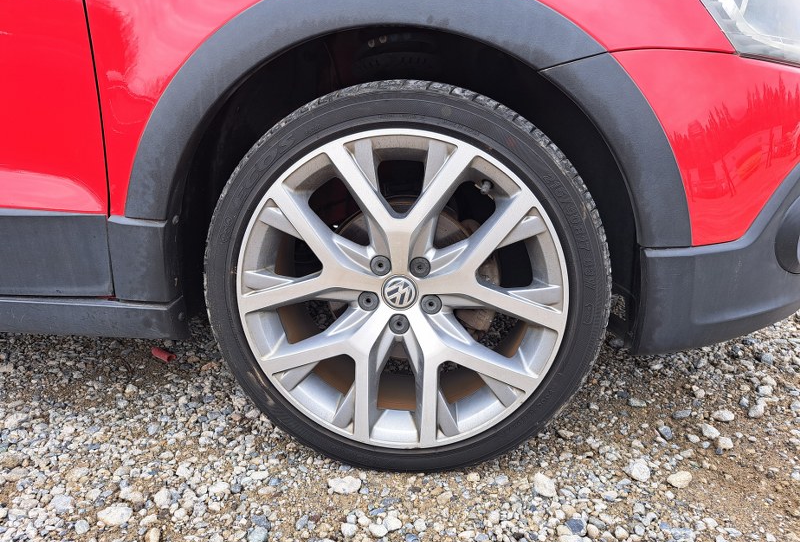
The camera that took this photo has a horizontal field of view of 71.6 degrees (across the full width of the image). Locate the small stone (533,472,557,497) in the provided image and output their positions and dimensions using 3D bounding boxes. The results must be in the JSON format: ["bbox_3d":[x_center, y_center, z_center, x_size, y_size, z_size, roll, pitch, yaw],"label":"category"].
[{"bbox_3d":[0.216,0.321,0.831,0.029,0.024,0.045,-5,15,-17],"label":"small stone"}]

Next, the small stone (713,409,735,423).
[{"bbox_3d":[0.595,0.267,1.020,0.036,0.022,0.030,9,17,32],"label":"small stone"}]

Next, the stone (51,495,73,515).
[{"bbox_3d":[-0.479,0.332,0.787,0.029,0.021,0.031,-3,15,-10],"label":"stone"}]

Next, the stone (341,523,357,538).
[{"bbox_3d":[-0.068,0.344,0.735,0.020,0.015,0.020,-3,15,-10],"label":"stone"}]

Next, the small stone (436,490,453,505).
[{"bbox_3d":[0.065,0.331,0.808,0.017,0.015,0.027,12,19,40],"label":"small stone"}]

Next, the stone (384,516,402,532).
[{"bbox_3d":[-0.009,0.343,0.754,0.025,0.016,0.023,0,14,1],"label":"stone"}]

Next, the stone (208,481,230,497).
[{"bbox_3d":[-0.266,0.322,0.818,0.031,0.019,0.025,-9,17,-31],"label":"stone"}]

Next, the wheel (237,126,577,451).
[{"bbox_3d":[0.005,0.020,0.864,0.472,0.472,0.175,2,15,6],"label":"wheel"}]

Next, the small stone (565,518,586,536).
[{"bbox_3d":[0.233,0.340,0.735,0.027,0.018,0.024,5,16,19],"label":"small stone"}]

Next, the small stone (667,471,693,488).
[{"bbox_3d":[0.427,0.318,0.845,0.042,0.022,0.026,-6,15,-23],"label":"small stone"}]

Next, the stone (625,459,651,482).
[{"bbox_3d":[0.367,0.308,0.856,0.037,0.027,0.044,7,16,25],"label":"stone"}]

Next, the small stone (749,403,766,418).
[{"bbox_3d":[0.658,0.258,1.022,0.026,0.020,0.030,-5,16,-14],"label":"small stone"}]

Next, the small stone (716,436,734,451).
[{"bbox_3d":[0.550,0.291,0.936,0.024,0.017,0.027,10,18,32],"label":"small stone"}]

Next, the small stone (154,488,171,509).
[{"bbox_3d":[-0.342,0.327,0.798,0.024,0.022,0.033,-6,16,-19],"label":"small stone"}]

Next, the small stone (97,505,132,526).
[{"bbox_3d":[-0.393,0.336,0.764,0.046,0.024,0.031,-3,15,-8],"label":"small stone"}]

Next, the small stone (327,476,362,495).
[{"bbox_3d":[-0.082,0.318,0.823,0.049,0.023,0.029,-1,15,0],"label":"small stone"}]

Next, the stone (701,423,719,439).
[{"bbox_3d":[0.536,0.277,0.956,0.026,0.021,0.033,-8,17,-26],"label":"stone"}]

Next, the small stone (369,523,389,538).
[{"bbox_3d":[-0.028,0.344,0.736,0.026,0.015,0.020,-1,15,-3],"label":"small stone"}]

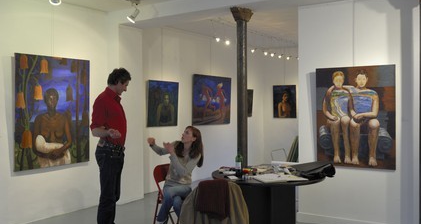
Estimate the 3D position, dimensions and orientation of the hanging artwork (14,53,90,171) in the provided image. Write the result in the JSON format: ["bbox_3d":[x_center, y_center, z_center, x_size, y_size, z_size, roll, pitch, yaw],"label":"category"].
[{"bbox_3d":[-2.002,0.001,5.393,0.040,1.395,1.090,2,2,35],"label":"hanging artwork"}]

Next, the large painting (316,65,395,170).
[{"bbox_3d":[1.622,0.057,4.732,0.853,1.115,0.040,0,4,33],"label":"large painting"}]

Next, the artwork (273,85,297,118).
[{"bbox_3d":[1.738,-0.229,9.778,0.573,0.760,0.035,0,2,33],"label":"artwork"}]

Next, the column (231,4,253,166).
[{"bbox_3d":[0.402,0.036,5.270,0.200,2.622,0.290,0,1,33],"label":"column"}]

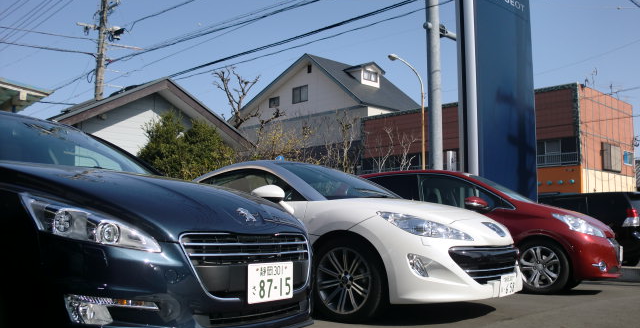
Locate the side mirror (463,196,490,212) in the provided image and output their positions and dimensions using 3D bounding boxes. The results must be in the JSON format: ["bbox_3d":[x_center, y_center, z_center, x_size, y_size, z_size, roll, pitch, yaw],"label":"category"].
[{"bbox_3d":[1.811,0.466,7.440,0.170,0.160,0.240,-4,-7,30],"label":"side mirror"}]

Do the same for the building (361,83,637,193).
[{"bbox_3d":[8.578,0.741,32.174,11.497,6.724,6.333,-6,-9,44],"label":"building"}]

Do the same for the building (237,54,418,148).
[{"bbox_3d":[0.400,-0.518,41.971,12.077,11.453,6.879,-6,-9,44],"label":"building"}]

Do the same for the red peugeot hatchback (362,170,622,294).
[{"bbox_3d":[1.776,0.855,8.488,3.960,1.460,1.740,-4,-7,30],"label":"red peugeot hatchback"}]

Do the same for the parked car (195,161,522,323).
[{"bbox_3d":[-0.233,0.679,6.287,4.290,1.360,1.845,-5,-8,39],"label":"parked car"}]

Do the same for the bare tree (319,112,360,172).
[{"bbox_3d":[0.500,0.509,14.530,1.000,3.472,1.000,0,-6,0],"label":"bare tree"}]

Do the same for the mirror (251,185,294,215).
[{"bbox_3d":[-0.390,0.269,5.202,0.170,0.170,0.250,-5,-8,39],"label":"mirror"}]

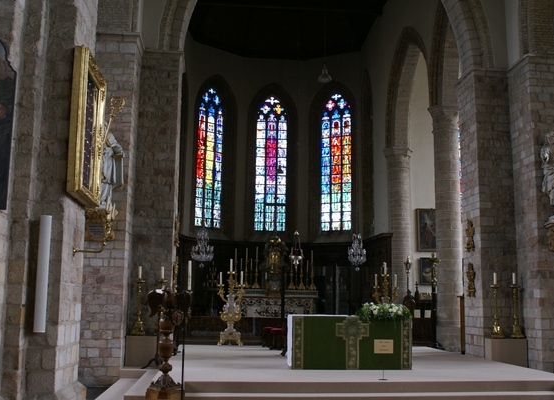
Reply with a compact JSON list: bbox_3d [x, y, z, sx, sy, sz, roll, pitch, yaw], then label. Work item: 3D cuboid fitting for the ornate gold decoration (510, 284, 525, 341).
[{"bbox_3d":[5.397,2.507,14.539,0.310,1.194,0.310,2,-9,-6],"label":"ornate gold decoration"}]

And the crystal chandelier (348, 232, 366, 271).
[{"bbox_3d":[2.839,1.843,22.922,0.620,1.322,0.620,2,-9,-6],"label":"crystal chandelier"}]

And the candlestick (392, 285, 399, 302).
[{"bbox_3d":[3.266,2.585,17.873,0.200,0.463,0.200,2,-9,-6],"label":"candlestick"}]

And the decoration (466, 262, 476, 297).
[{"bbox_3d":[4.571,1.878,15.354,0.170,0.798,0.400,1,-8,-6],"label":"decoration"}]

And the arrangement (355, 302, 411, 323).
[{"bbox_3d":[2.002,2.124,12.214,0.980,0.352,0.420,2,-9,-6],"label":"arrangement"}]

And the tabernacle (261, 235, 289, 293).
[{"bbox_3d":[-0.100,2.578,25.900,1.150,2.350,0.750,2,-9,-5],"label":"tabernacle"}]

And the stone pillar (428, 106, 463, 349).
[{"bbox_3d":[4.572,0.669,17.362,0.770,6.474,0.770,1,-8,-6],"label":"stone pillar"}]

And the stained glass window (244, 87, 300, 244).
[{"bbox_3d":[-0.237,-1.658,27.991,2.337,6.900,0.450,2,-9,-6],"label":"stained glass window"}]

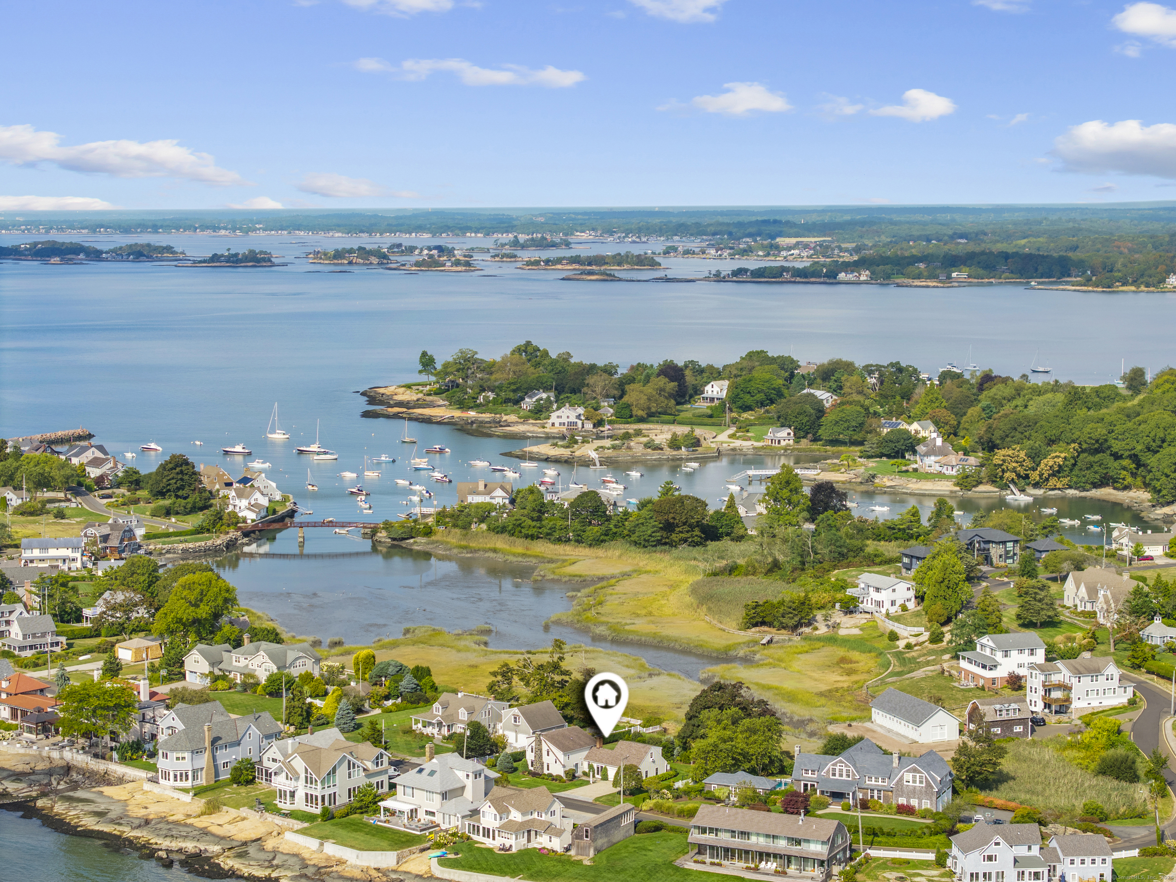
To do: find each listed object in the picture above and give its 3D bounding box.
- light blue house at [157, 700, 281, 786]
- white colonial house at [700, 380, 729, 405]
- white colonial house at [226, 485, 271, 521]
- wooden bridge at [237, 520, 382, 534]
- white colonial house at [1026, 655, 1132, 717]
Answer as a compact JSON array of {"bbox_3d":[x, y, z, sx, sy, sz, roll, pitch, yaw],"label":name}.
[{"bbox_3d":[-64.900,52.900,417.670,13.600,11.200,25.300,6,8,44],"label":"light blue house"},{"bbox_3d":[62.200,-23.160,1131.550,12.000,10.300,13.800,4,7,35],"label":"white colonial house"},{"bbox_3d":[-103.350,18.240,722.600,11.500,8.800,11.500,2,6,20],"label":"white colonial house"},{"bbox_3d":[-82.300,24.660,699.630,42.700,2.400,2.800,-1,6,-7],"label":"wooden bridge"},{"bbox_3d":[94.870,46.930,458.560,19.500,10.700,10.800,-3,6,-24],"label":"white colonial house"}]

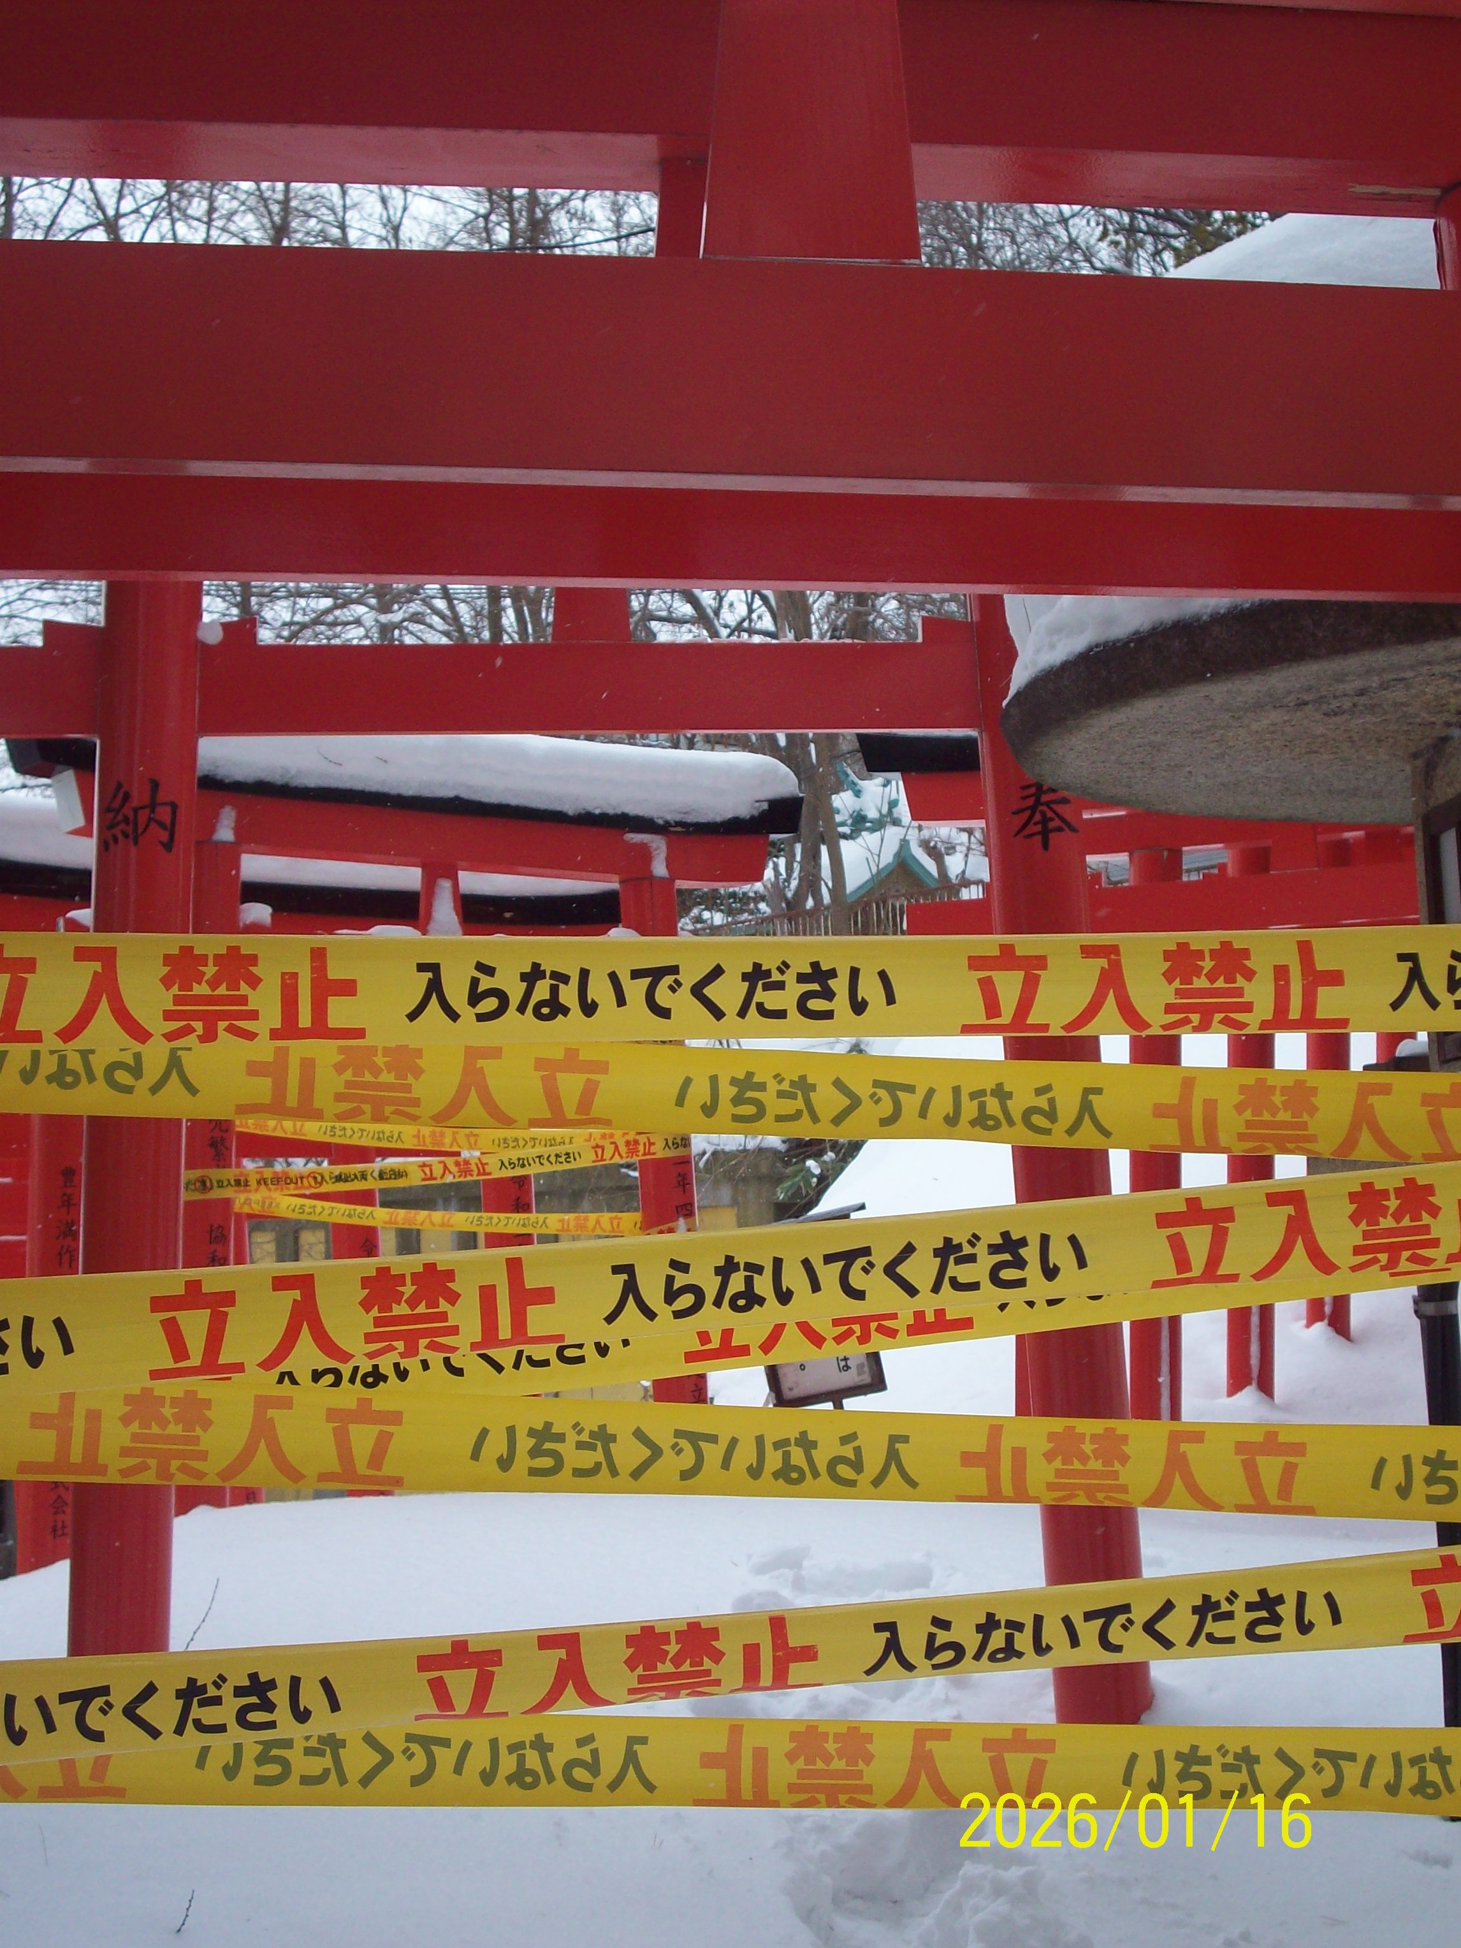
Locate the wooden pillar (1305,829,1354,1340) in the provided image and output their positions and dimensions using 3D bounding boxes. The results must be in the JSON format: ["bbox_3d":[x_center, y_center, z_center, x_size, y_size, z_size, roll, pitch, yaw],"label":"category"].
[{"bbox_3d":[2.395,0.420,12.153,0.177,2.051,0.177,1,-4,0],"label":"wooden pillar"}]

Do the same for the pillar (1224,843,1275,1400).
[{"bbox_3d":[1.955,0.533,11.403,0.177,2.088,0.177,1,-4,0],"label":"pillar"}]

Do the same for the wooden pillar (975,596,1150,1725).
[{"bbox_3d":[0.614,0.285,5.675,0.177,2.197,0.177,-4,-5,0],"label":"wooden pillar"}]

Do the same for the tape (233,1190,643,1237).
[{"bbox_3d":[-0.876,0.760,9.445,1.539,0.100,0.030,7,-9,-38],"label":"tape"}]

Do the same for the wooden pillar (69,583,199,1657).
[{"bbox_3d":[-1.081,0.264,5.522,0.178,2.106,0.178,1,-5,0],"label":"wooden pillar"}]

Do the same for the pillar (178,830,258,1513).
[{"bbox_3d":[-1.534,0.575,8.850,0.180,1.957,0.180,0,-6,0],"label":"pillar"}]

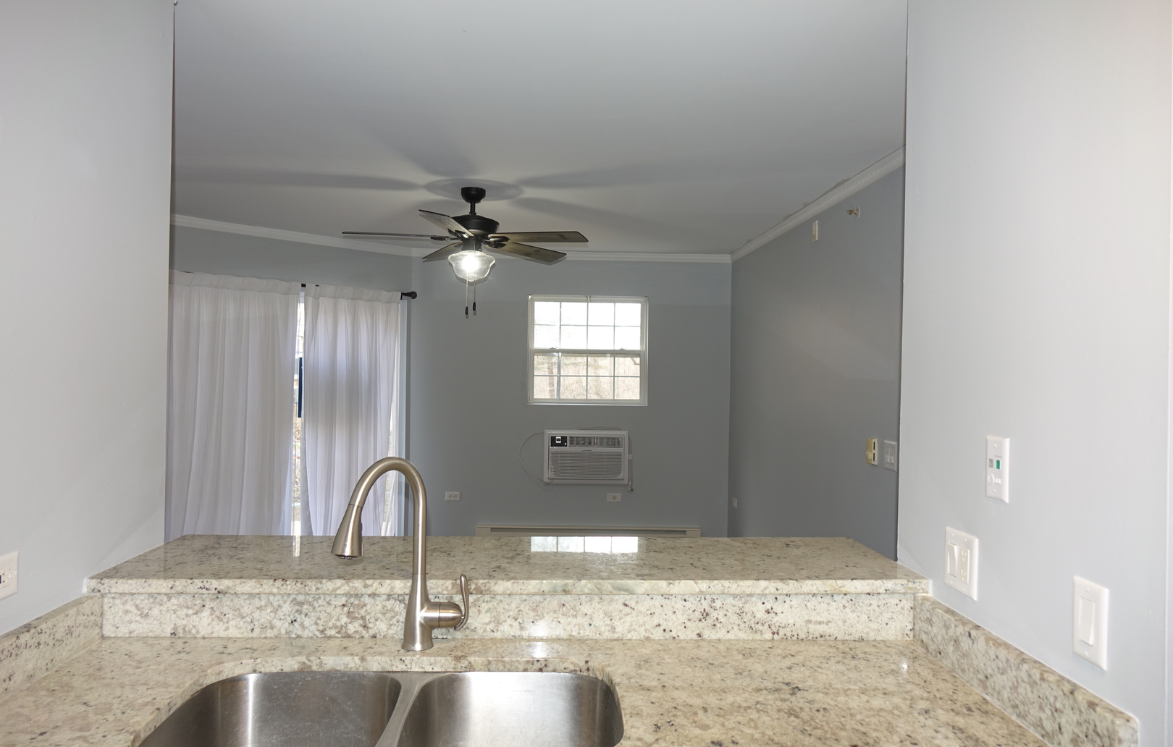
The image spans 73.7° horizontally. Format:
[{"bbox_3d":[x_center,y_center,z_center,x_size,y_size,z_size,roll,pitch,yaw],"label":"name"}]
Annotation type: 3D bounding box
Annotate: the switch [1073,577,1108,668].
[{"bbox_3d":[0.732,0.361,1.136,0.012,0.115,0.071,1,1,-2],"label":"switch"}]

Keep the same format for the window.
[{"bbox_3d":[0.011,-0.181,6.355,0.965,0.880,0.100,1,1,-2],"label":"window"}]

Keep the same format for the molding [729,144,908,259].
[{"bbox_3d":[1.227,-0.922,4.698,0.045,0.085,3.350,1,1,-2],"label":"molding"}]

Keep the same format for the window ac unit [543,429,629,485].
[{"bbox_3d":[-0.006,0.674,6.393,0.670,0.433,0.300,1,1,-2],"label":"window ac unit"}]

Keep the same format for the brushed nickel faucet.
[{"bbox_3d":[-0.346,0.353,1.484,0.127,0.385,0.285,1,1,30],"label":"brushed nickel faucet"}]

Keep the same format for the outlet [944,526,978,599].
[{"bbox_3d":[0.717,0.362,1.496,0.011,0.114,0.116,1,1,-2],"label":"outlet"}]

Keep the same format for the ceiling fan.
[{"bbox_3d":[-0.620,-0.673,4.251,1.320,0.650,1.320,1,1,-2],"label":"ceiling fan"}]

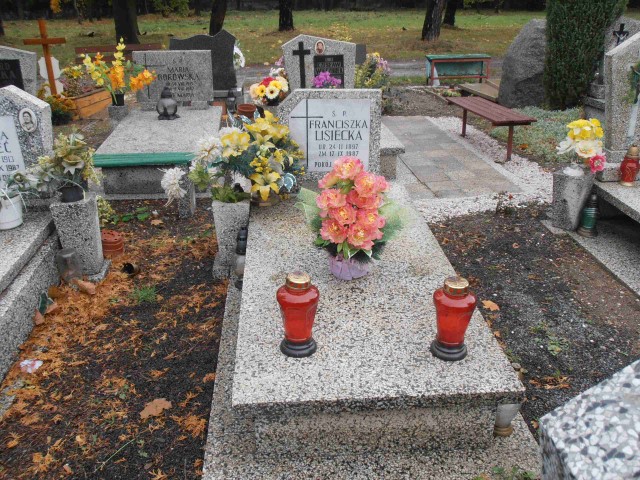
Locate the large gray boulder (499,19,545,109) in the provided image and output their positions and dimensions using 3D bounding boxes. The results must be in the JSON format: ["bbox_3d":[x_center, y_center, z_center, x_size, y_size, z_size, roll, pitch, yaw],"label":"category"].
[{"bbox_3d":[2.319,-1.876,7.287,0.800,0.950,0.620,-2,22,-3],"label":"large gray boulder"}]

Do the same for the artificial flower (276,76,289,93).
[{"bbox_3d":[-0.321,-1.330,5.850,0.115,0.130,0.070,-17,26,-34],"label":"artificial flower"}]

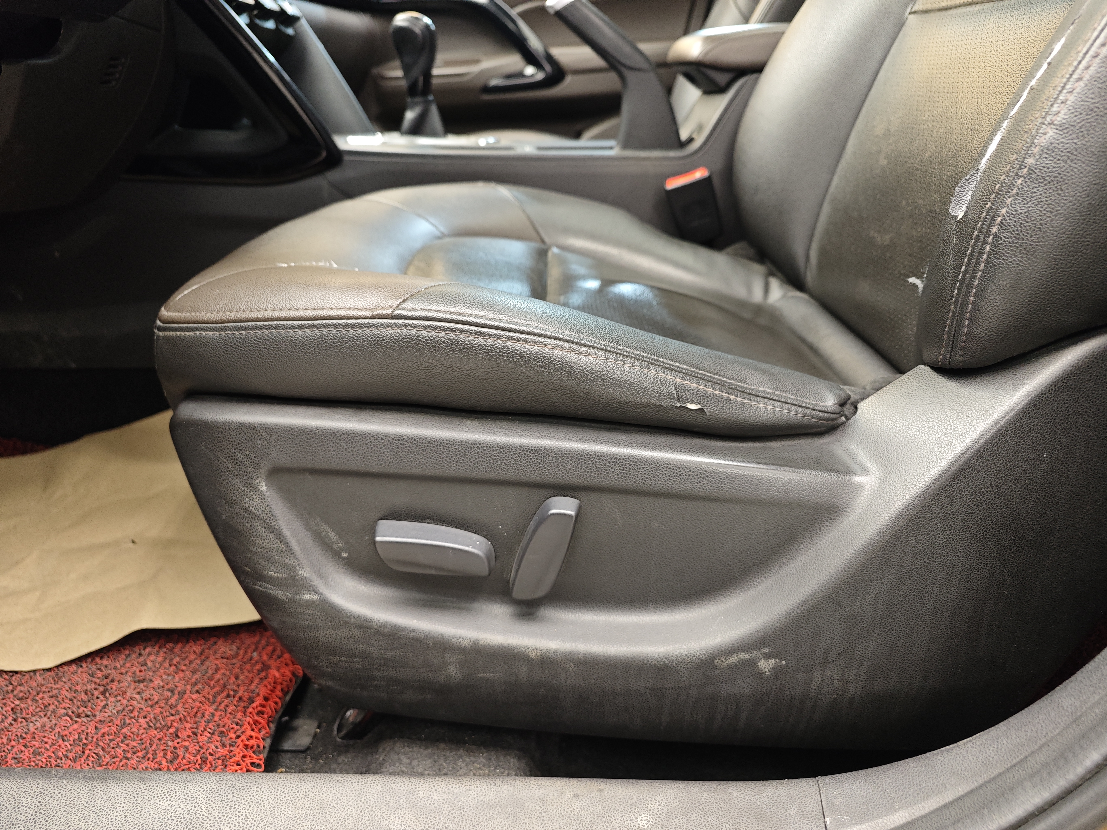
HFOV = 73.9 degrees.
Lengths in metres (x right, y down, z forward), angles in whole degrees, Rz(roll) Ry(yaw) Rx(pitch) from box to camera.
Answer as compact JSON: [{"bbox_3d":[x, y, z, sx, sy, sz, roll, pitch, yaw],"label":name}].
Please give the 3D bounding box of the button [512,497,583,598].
[{"bbox_3d":[-0.006,0.105,0.572,0.032,0.084,0.023,23,15,-6],"label":"button"}]

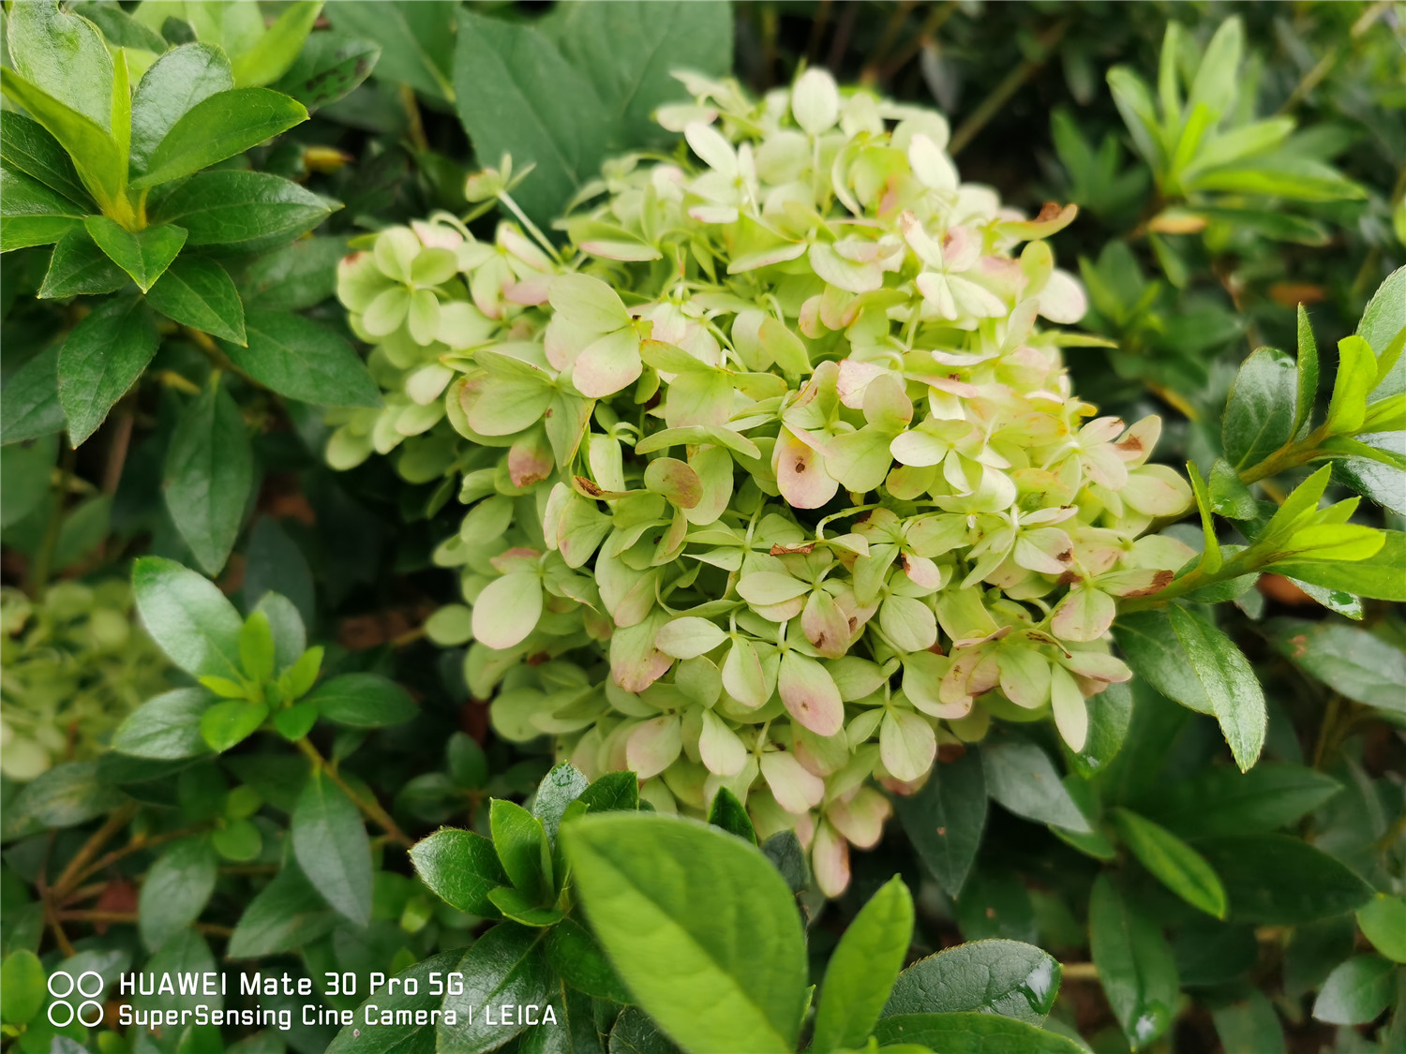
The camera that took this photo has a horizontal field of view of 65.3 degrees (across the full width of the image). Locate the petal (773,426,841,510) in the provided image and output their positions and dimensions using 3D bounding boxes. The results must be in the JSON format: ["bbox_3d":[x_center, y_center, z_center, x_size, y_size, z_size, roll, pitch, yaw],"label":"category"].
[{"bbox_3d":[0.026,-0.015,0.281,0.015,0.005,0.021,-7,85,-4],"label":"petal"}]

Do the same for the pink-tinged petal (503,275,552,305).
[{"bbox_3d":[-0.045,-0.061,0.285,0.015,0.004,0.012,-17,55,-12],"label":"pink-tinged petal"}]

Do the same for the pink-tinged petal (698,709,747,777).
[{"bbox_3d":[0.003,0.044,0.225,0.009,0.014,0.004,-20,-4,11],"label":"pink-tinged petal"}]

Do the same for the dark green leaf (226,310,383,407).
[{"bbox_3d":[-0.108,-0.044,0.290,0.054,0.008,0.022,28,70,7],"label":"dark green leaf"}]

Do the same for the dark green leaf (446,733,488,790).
[{"bbox_3d":[-0.090,0.090,0.420,0.015,0.004,0.024,-17,72,-12],"label":"dark green leaf"}]

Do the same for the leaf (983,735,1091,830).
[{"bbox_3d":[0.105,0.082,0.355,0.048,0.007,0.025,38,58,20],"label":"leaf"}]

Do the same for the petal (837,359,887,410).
[{"bbox_3d":[0.038,-0.034,0.262,0.014,0.004,0.013,-23,68,-3],"label":"petal"}]

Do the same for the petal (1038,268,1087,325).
[{"bbox_3d":[0.103,-0.066,0.315,0.017,0.004,0.014,42,67,-4],"label":"petal"}]

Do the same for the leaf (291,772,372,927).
[{"bbox_3d":[-0.104,0.091,0.310,0.021,0.007,0.047,-20,66,-18],"label":"leaf"}]

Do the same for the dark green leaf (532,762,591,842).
[{"bbox_3d":[-0.037,0.071,0.275,0.015,0.005,0.024,3,60,2],"label":"dark green leaf"}]

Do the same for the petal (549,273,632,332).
[{"bbox_3d":[-0.024,-0.049,0.240,0.019,0.004,0.014,19,69,-19],"label":"petal"}]

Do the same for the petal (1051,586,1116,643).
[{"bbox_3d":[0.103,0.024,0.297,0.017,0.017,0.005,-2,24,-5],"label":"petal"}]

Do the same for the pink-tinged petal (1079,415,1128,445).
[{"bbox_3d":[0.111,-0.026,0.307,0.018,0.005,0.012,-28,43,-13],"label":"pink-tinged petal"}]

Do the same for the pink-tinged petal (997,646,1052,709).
[{"bbox_3d":[0.078,0.037,0.268,0.013,0.004,0.017,-22,82,-13],"label":"pink-tinged petal"}]

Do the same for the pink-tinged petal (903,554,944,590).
[{"bbox_3d":[0.047,0.010,0.238,0.007,0.003,0.012,-36,56,-1],"label":"pink-tinged petal"}]

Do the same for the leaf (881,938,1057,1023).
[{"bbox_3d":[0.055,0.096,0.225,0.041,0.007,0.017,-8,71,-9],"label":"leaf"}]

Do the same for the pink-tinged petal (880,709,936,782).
[{"bbox_3d":[0.052,0.057,0.285,0.015,0.019,0.005,-18,3,-8],"label":"pink-tinged petal"}]

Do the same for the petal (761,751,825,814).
[{"bbox_3d":[0.022,0.063,0.270,0.012,0.004,0.019,-43,85,-12],"label":"petal"}]

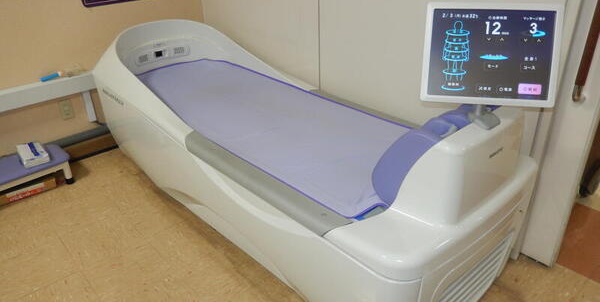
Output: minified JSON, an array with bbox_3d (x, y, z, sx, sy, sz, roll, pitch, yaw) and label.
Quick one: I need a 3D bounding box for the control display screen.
[{"bbox_3d":[0.509,-0.258,1.169,0.336,0.261,0.040,4,5,9],"label":"control display screen"}]

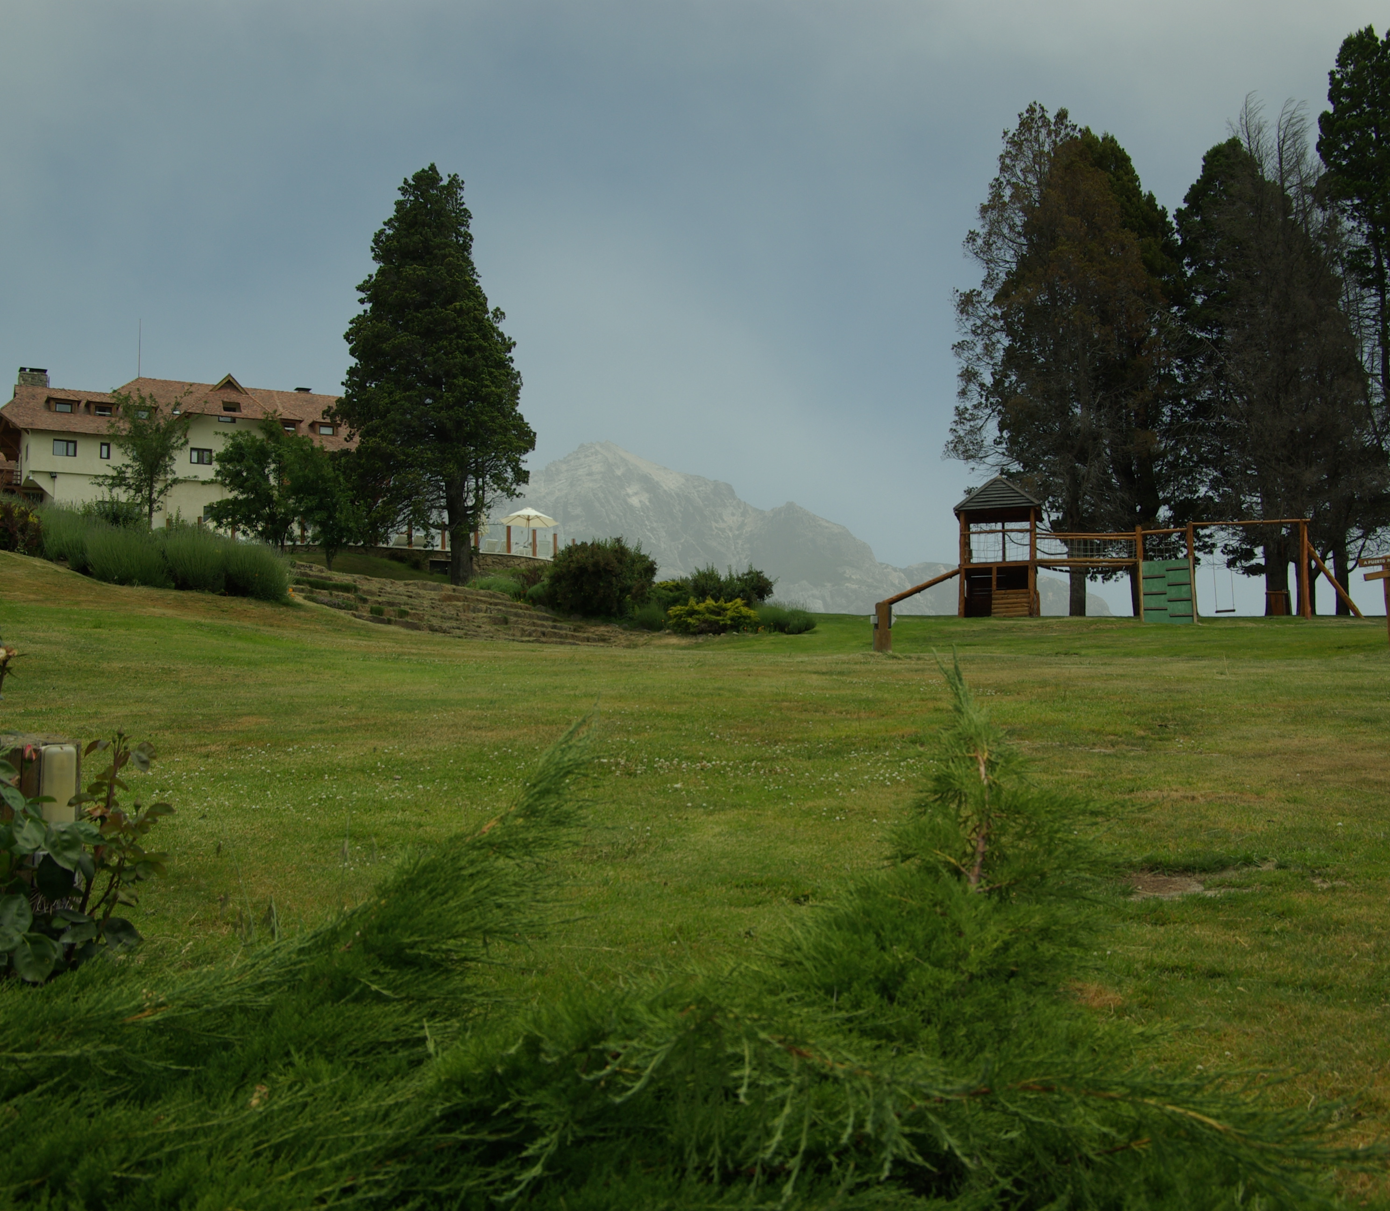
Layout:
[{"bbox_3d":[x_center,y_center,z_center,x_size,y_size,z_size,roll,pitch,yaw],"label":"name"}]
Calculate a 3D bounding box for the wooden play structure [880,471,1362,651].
[{"bbox_3d":[9.101,-1.174,33.000,10.300,3.200,2.400,-1,-5,10],"label":"wooden play structure"}]

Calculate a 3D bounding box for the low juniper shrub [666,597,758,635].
[{"bbox_3d":[0.395,0.229,34.990,2.070,0.840,1.800,0,1,1],"label":"low juniper shrub"}]

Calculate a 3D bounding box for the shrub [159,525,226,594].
[{"bbox_3d":[-9.472,-0.880,28.485,1.270,1.270,1.300,0,1,-18],"label":"shrub"}]

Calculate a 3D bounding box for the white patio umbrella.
[{"bbox_3d":[-7.466,-3.261,67.000,2.650,2.250,2.650,0,-5,-6],"label":"white patio umbrella"}]

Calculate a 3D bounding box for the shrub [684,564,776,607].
[{"bbox_3d":[0.849,-0.398,37.000,2.150,1.300,1.700,-1,-5,1],"label":"shrub"}]

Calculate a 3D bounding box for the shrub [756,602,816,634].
[{"bbox_3d":[2.038,0.271,34.000,1.300,0.700,1.100,-1,-5,3],"label":"shrub"}]

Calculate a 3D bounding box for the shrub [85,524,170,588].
[{"bbox_3d":[-10.840,-0.957,28.785,1.600,1.200,1.400,0,1,-21],"label":"shrub"}]

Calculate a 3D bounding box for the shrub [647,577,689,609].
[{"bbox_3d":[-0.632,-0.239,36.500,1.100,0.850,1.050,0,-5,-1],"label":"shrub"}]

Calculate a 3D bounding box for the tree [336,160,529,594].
[{"bbox_3d":[-7.431,-6.559,42.856,5.510,11.870,5.400,0,1,-10],"label":"tree"}]

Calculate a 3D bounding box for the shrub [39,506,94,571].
[{"bbox_3d":[-10.001,-1.056,24.000,0.900,1.000,0.850,1,-5,-23],"label":"shrub"}]

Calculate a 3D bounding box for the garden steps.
[{"bbox_3d":[-5.535,-0.120,35.500,7.900,1.750,5.000,0,1,5],"label":"garden steps"}]

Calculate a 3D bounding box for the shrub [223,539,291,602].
[{"bbox_3d":[-8.285,-0.653,28.486,1.240,1.140,1.250,0,1,-16],"label":"shrub"}]

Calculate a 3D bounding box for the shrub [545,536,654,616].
[{"bbox_3d":[-2.307,-0.649,36.500,2.600,1.900,2.350,0,-5,-4],"label":"shrub"}]

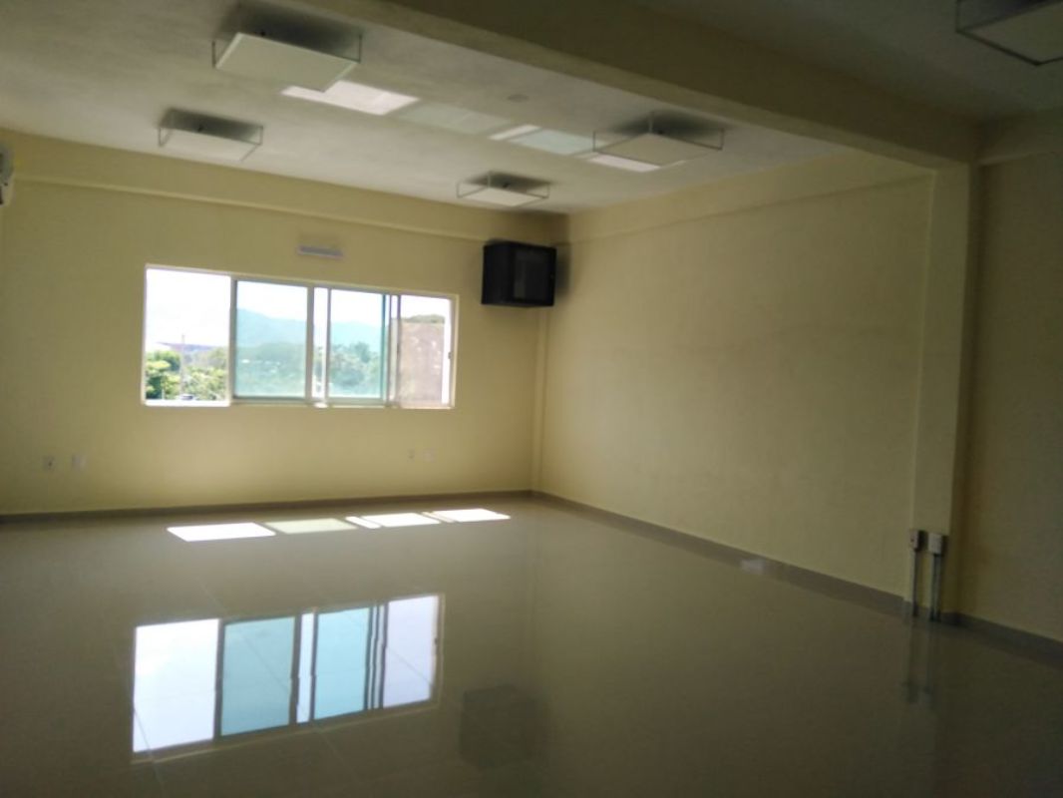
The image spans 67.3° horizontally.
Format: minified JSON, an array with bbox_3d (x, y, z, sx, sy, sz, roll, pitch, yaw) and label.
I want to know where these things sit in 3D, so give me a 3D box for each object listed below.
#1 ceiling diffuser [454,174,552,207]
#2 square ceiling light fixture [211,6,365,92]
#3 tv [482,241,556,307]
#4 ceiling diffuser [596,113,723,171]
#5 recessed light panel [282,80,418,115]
[{"bbox_3d":[-0.262,-1.927,7.389,0.613,0.138,0.613,1,3,-32],"label":"ceiling diffuser"},{"bbox_3d":[-1.307,-1.842,4.249,0.613,0.138,0.613,1,3,-32],"label":"square ceiling light fixture"},{"bbox_3d":[-0.128,-1.311,8.550,0.563,0.603,0.555,1,3,-32],"label":"tv"},{"bbox_3d":[0.880,-1.796,5.549,0.613,0.138,0.613,1,3,-32],"label":"ceiling diffuser"},{"bbox_3d":[-1.165,-1.952,5.127,0.700,0.030,0.490,1,3,-32],"label":"recessed light panel"}]

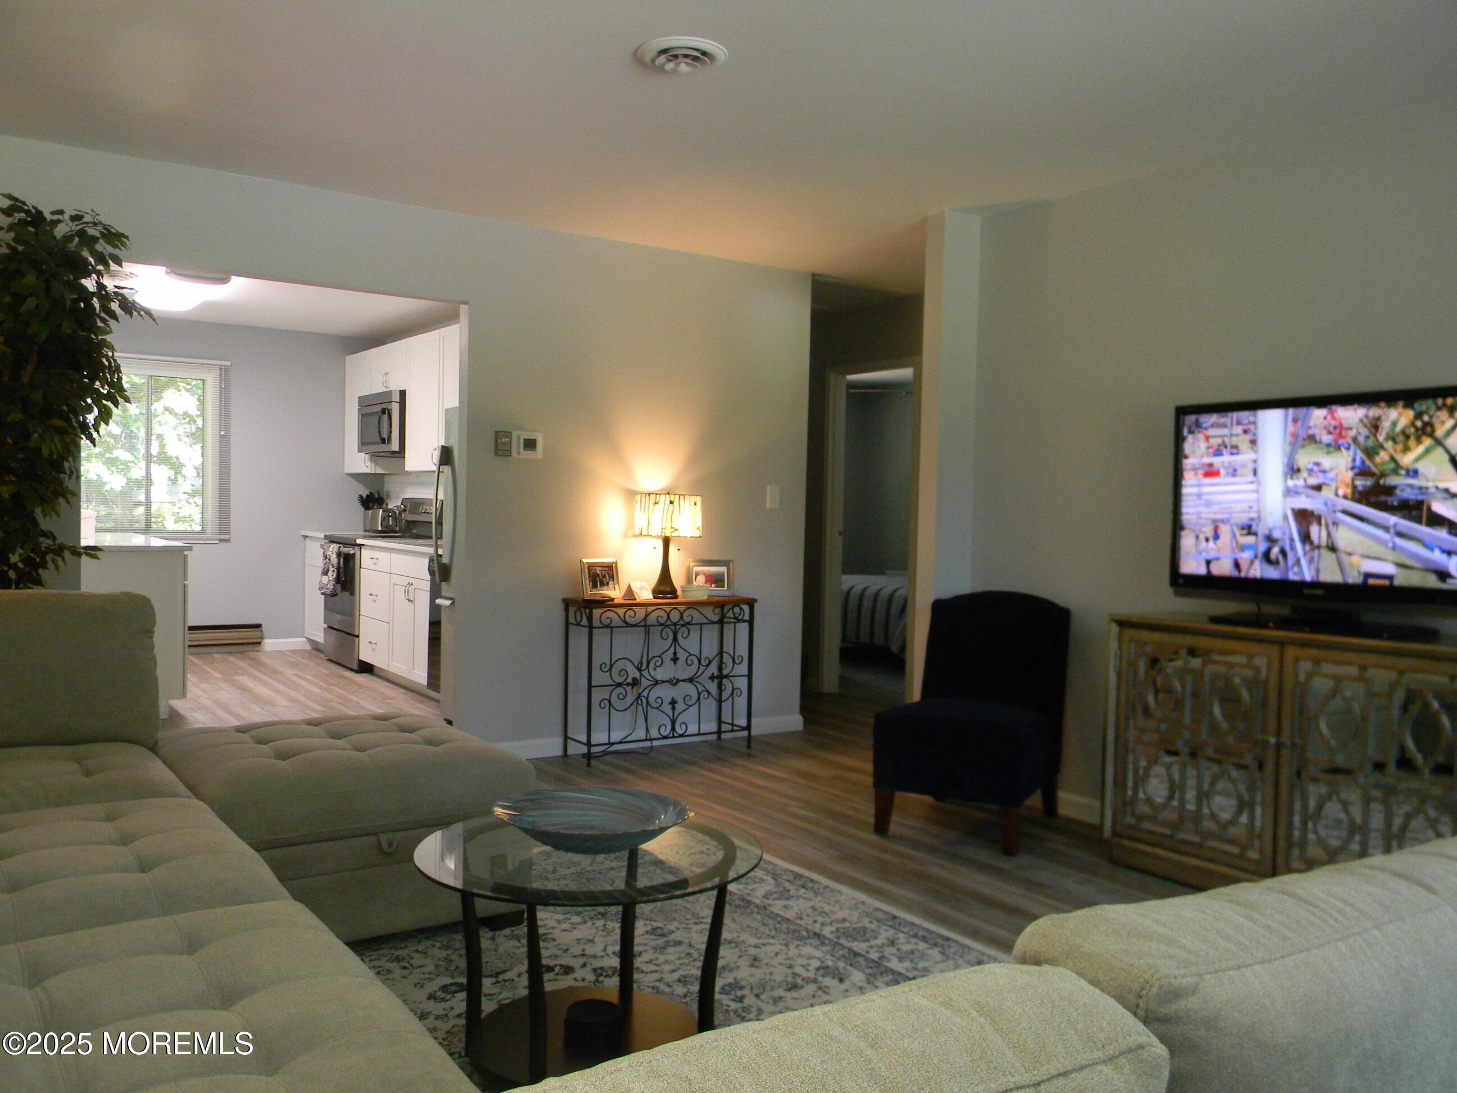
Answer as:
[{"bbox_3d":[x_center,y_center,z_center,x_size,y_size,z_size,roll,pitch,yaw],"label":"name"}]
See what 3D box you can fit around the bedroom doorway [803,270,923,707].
[{"bbox_3d":[0.877,-0.116,7.316,0.141,2.149,0.924,0,2,-35],"label":"bedroom doorway"}]

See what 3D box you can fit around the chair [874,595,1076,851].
[{"bbox_3d":[0.940,0.624,4.494,0.562,0.873,0.693,3,2,28],"label":"chair"}]

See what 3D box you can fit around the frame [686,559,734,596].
[{"bbox_3d":[-0.086,0.153,5.781,0.226,0.183,0.070,1,2,-7],"label":"frame"}]

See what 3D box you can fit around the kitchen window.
[{"bbox_3d":[-4.098,-0.679,8.361,1.054,1.285,0.100,0,2,-35],"label":"kitchen window"}]

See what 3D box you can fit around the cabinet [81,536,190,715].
[{"bbox_3d":[-3.649,0.406,6.847,0.612,0.904,1.958,0,2,-35],"label":"cabinet"}]

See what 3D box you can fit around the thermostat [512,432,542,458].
[{"bbox_3d":[-0.897,-0.458,5.312,0.145,0.117,0.030,0,2,-35],"label":"thermostat"}]

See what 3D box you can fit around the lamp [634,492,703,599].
[{"bbox_3d":[-0.285,-0.006,5.562,0.319,0.507,0.319,1,2,0],"label":"lamp"}]

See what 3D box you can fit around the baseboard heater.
[{"bbox_3d":[-3.841,0.686,8.569,0.884,0.201,0.070,0,2,-35],"label":"baseboard heater"}]

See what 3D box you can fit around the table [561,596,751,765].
[{"bbox_3d":[-0.320,0.617,5.602,0.904,0.743,0.286,0,2,-35],"label":"table"}]

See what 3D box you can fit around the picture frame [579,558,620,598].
[{"bbox_3d":[-0.593,0.149,5.455,0.189,0.189,0.080,0,2,-29],"label":"picture frame"}]

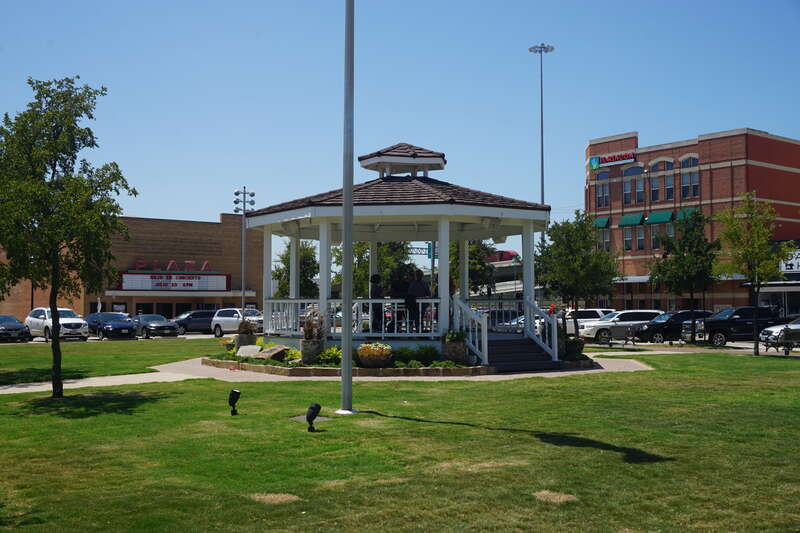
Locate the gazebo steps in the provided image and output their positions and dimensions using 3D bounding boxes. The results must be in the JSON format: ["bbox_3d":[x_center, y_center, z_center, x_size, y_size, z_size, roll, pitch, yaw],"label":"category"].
[{"bbox_3d":[2.584,2.078,20.836,2.300,0.670,1.200,2,-3,-37],"label":"gazebo steps"}]

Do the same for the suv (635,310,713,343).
[{"bbox_3d":[14.720,3.308,47.907,4.750,1.650,1.880,1,-2,-22],"label":"suv"}]

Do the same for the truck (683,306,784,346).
[{"bbox_3d":[17.313,2.947,44.320,5.800,1.880,2.020,1,-2,-15],"label":"truck"}]

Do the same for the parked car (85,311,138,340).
[{"bbox_3d":[-16.400,3.332,49.908,1.840,1.460,4.800,2,-3,-35],"label":"parked car"}]

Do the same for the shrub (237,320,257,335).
[{"bbox_3d":[-3.943,1.577,22.856,0.480,0.370,0.480,0,-2,0],"label":"shrub"}]

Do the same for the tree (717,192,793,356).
[{"bbox_3d":[12.584,0.266,31.513,2.750,5.780,2.750,0,-2,0],"label":"tree"}]

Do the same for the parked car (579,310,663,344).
[{"bbox_3d":[12.200,3.277,49.409,4.850,1.830,1.930,1,-2,-23],"label":"parked car"}]

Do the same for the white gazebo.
[{"bbox_3d":[0.297,-0.493,23.758,7.900,5.850,8.500,2,-3,-37],"label":"white gazebo"}]

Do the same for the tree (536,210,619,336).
[{"bbox_3d":[8.938,0.468,45.015,4.000,6.610,4.000,0,-2,0],"label":"tree"}]

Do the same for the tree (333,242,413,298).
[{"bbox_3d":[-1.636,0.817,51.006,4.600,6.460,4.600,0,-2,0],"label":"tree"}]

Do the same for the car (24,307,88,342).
[{"bbox_3d":[-19.246,3.212,49.413,1.980,1.820,5.100,2,-3,-37],"label":"car"}]

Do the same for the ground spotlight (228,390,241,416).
[{"bbox_3d":[-2.240,1.857,11.986,0.160,0.350,0.130,1,-2,-16],"label":"ground spotlight"}]

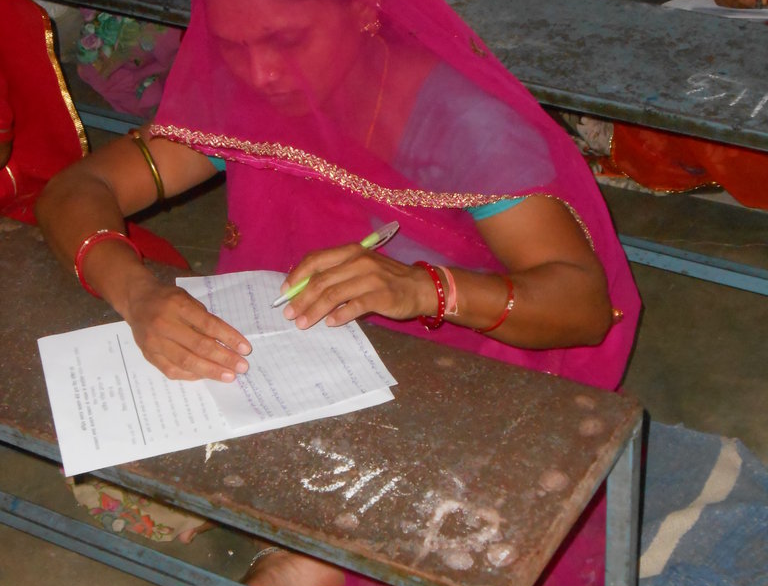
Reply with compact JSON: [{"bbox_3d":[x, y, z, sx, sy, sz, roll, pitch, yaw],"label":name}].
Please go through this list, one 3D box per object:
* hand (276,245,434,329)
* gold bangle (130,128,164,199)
[{"bbox_3d":[-0.024,-0.006,1.582,0.140,0.060,0.084,-12,47,9],"label":"hand"},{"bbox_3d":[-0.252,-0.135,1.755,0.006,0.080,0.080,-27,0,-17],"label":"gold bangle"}]

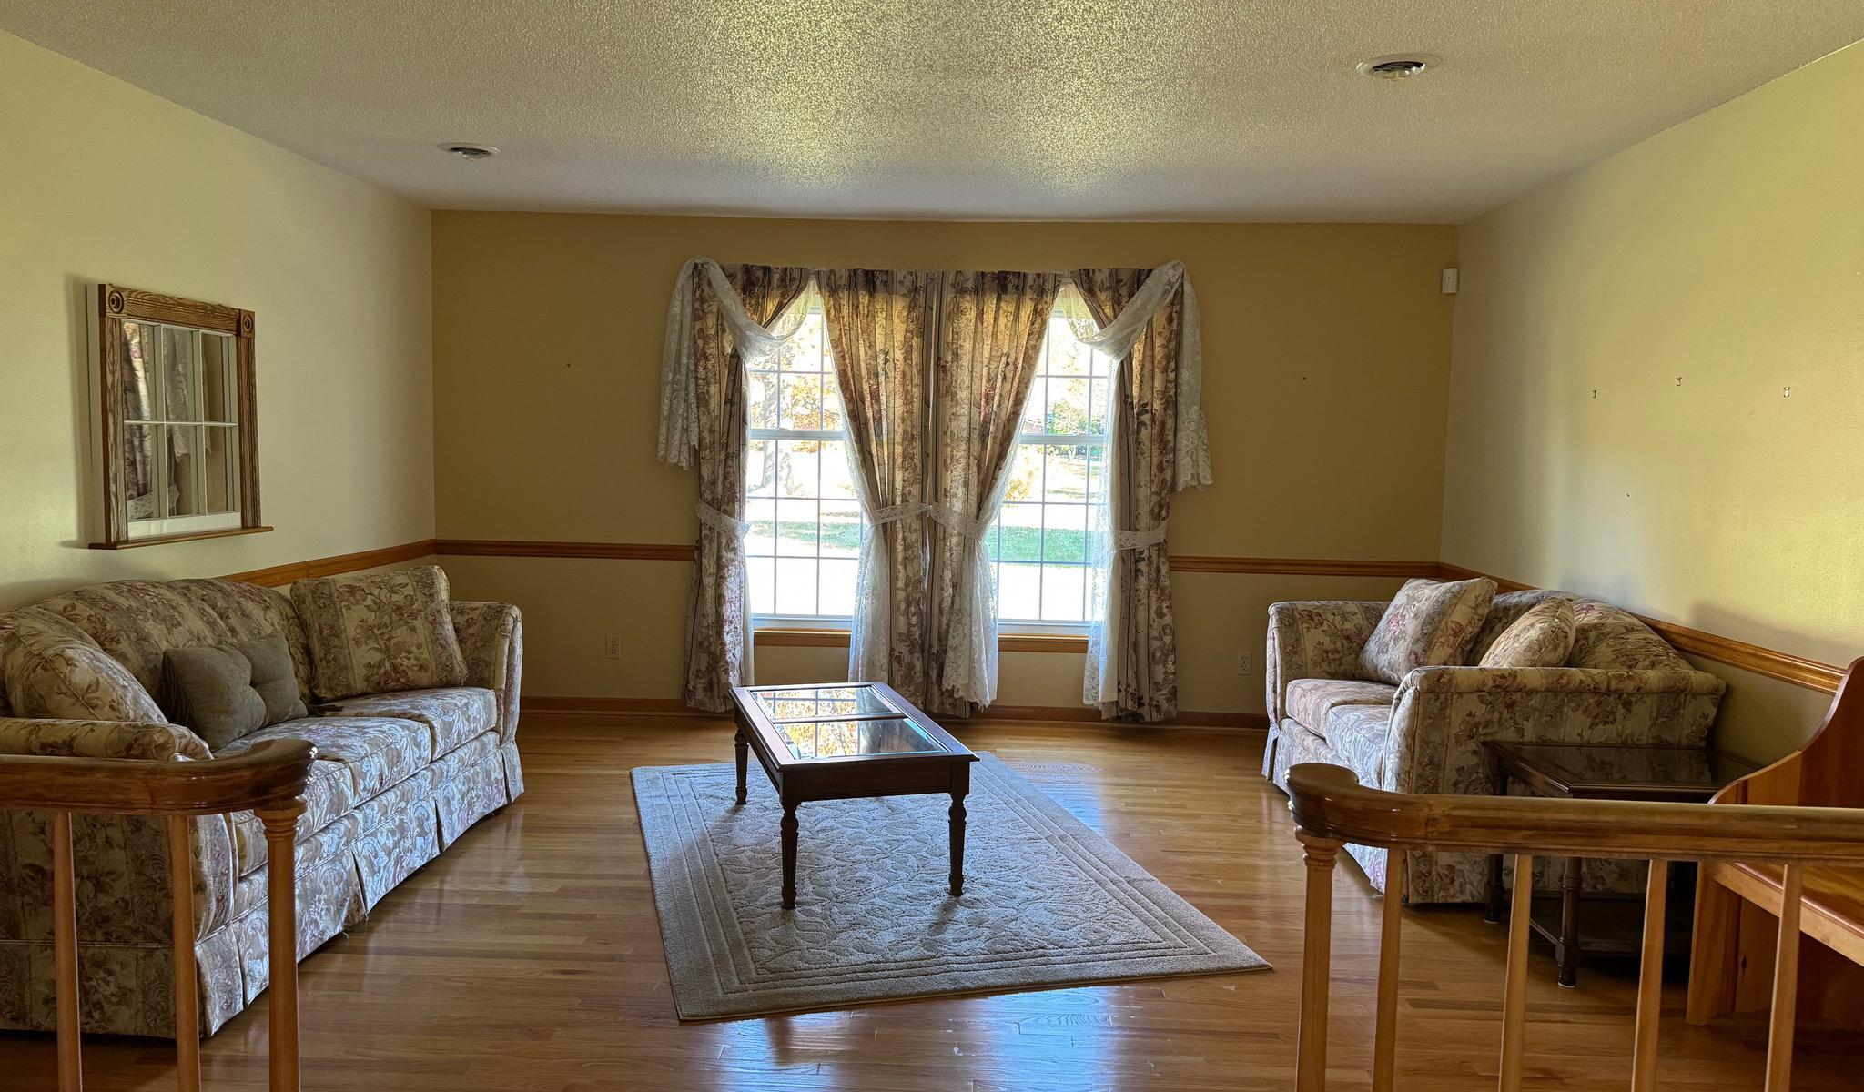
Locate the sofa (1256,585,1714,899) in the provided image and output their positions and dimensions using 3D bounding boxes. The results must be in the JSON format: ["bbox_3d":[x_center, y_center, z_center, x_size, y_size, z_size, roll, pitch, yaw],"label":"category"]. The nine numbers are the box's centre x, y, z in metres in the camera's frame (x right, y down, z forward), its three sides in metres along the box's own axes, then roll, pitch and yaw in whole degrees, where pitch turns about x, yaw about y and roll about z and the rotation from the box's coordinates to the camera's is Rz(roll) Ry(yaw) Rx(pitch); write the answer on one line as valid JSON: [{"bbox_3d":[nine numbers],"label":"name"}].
[{"bbox_3d":[1.856,0.613,4.591,0.930,0.880,1.600,1,5,-1],"label":"sofa"}]

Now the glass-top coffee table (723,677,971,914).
[{"bbox_3d":[-0.318,0.802,4.388,0.588,0.425,1.234,0,5,-16],"label":"glass-top coffee table"}]

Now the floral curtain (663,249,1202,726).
[{"bbox_3d":[0.001,-0.250,6.140,2.630,2.160,0.180,1,5,2],"label":"floral curtain"}]

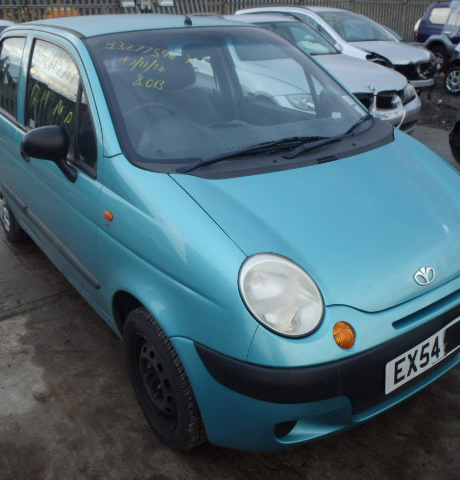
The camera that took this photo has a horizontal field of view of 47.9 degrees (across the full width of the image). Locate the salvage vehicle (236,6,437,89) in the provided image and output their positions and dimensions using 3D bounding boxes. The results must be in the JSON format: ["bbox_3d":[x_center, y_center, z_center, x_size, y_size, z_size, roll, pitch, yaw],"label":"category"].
[{"bbox_3d":[1.564,-3.271,9.154,1.770,1.490,4.250,-21,31,-38],"label":"salvage vehicle"}]

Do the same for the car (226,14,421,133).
[{"bbox_3d":[0.332,-2.197,6.915,1.800,1.420,4.500,-15,27,-28],"label":"car"}]

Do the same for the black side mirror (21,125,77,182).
[{"bbox_3d":[-0.686,-0.312,1.950,0.210,0.240,0.150,-17,28,-31],"label":"black side mirror"}]

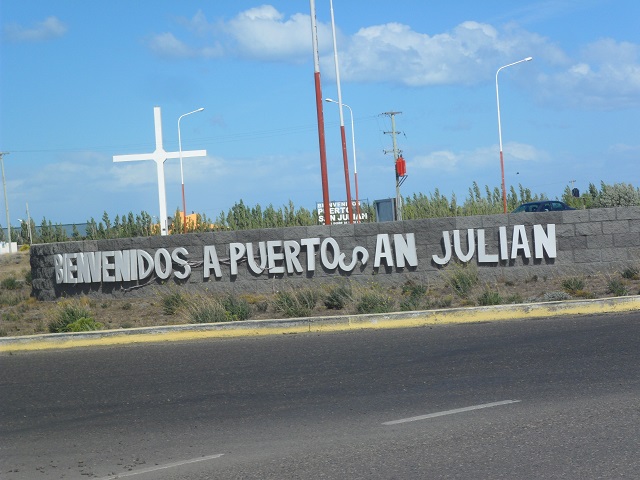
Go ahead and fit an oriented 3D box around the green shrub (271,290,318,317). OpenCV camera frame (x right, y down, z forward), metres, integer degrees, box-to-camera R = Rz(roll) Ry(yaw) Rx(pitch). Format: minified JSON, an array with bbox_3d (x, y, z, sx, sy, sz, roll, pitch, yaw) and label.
[{"bbox_3d":[-0.345,0.894,28.100,0.634,0.409,0.583,-3,0,0],"label":"green shrub"}]

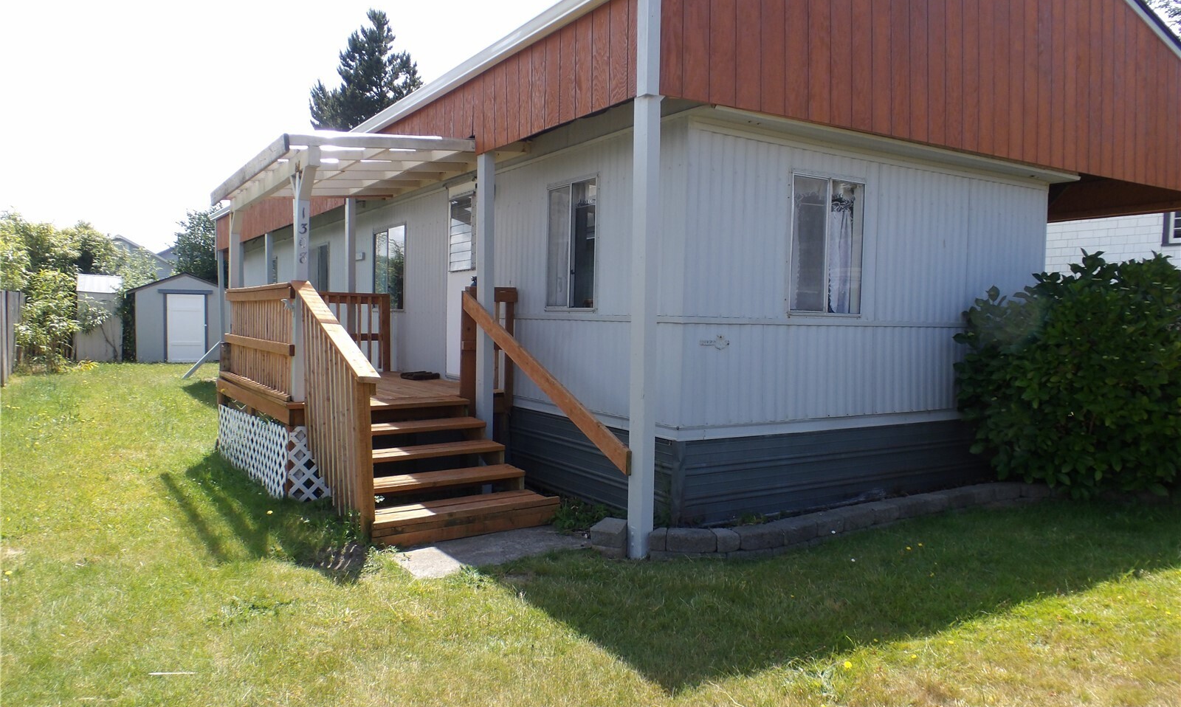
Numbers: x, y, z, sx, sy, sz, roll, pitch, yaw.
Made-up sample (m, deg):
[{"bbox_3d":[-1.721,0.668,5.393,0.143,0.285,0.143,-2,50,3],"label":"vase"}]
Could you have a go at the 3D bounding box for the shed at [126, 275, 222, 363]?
[{"bbox_3d":[-11.736,-1.057,23.520,2.820,2.450,2.850,-1,3,-32],"label":"shed"}]

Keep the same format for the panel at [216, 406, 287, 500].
[{"bbox_3d":[-3.187,0.828,7.592,0.034,0.543,3.380,-1,0,-32],"label":"panel"}]

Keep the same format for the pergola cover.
[{"bbox_3d":[-2.369,-1.652,7.936,1.910,0.430,3.900,-1,3,-32],"label":"pergola cover"}]

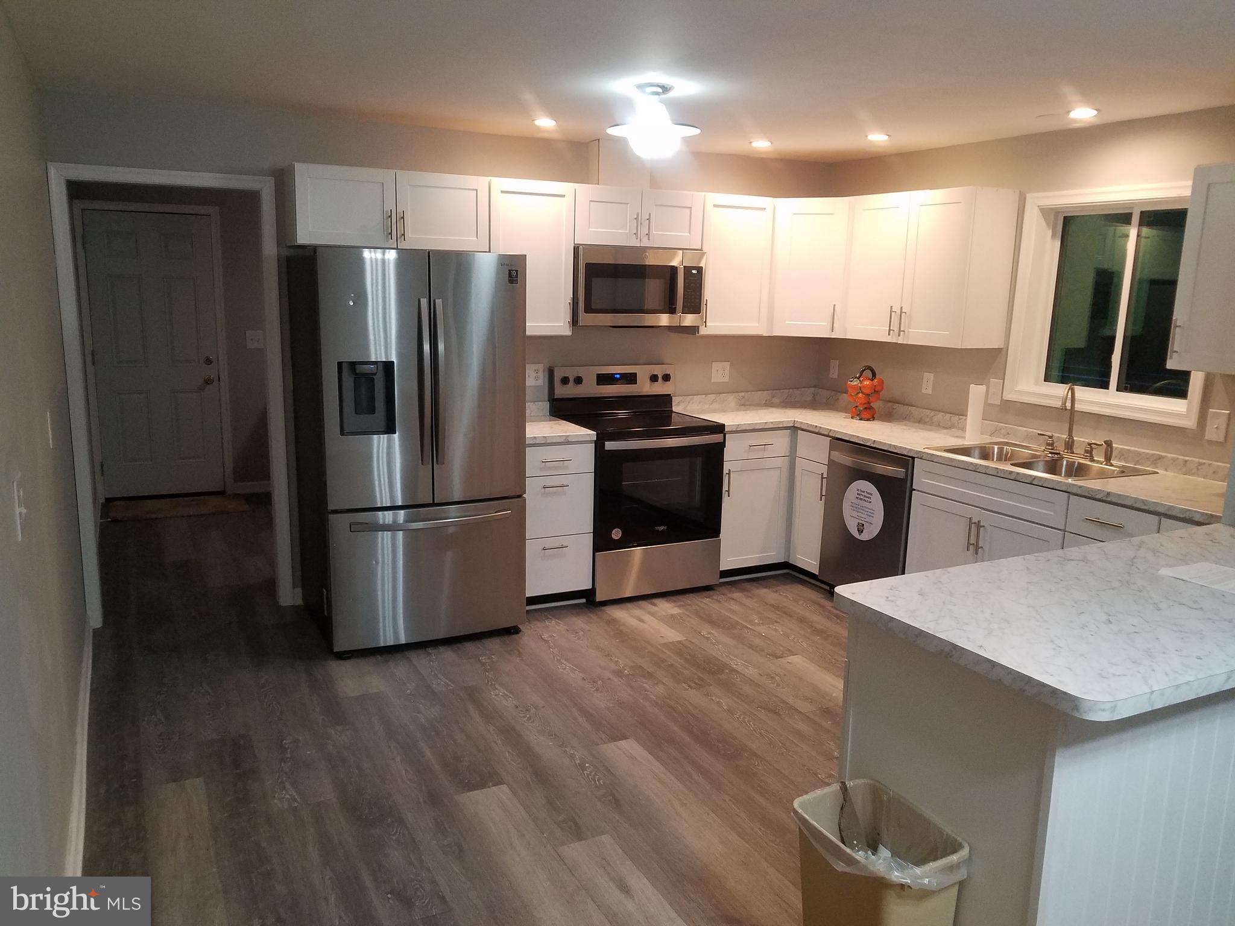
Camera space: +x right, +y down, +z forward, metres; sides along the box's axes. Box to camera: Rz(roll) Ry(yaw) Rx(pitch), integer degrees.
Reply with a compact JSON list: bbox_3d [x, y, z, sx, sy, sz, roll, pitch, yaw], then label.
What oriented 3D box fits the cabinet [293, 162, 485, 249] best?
[{"bbox_3d":[-1.094,-1.212,4.470,0.914,0.350,0.325,-4,12,-26],"label":"cabinet"}]

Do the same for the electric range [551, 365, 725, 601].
[{"bbox_3d":[0.105,0.087,5.118,0.760,1.190,0.690,-4,12,-26],"label":"electric range"}]

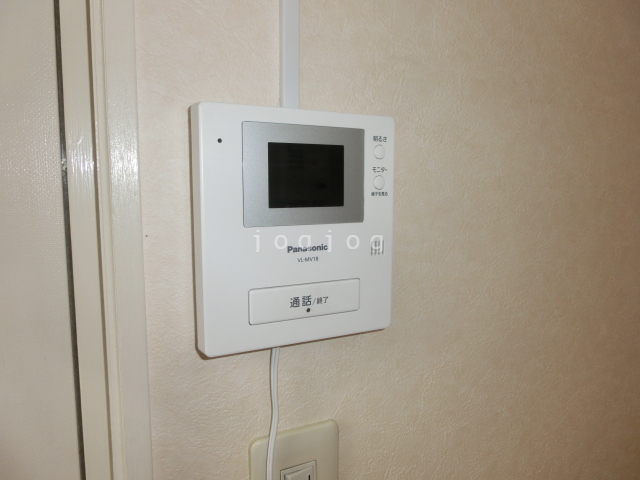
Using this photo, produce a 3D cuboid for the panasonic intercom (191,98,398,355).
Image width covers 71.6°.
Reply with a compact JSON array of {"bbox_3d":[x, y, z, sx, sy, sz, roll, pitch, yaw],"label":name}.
[{"bbox_3d":[-0.014,-0.008,0.294,0.132,0.149,0.026,-3,8,-25],"label":"panasonic intercom"}]

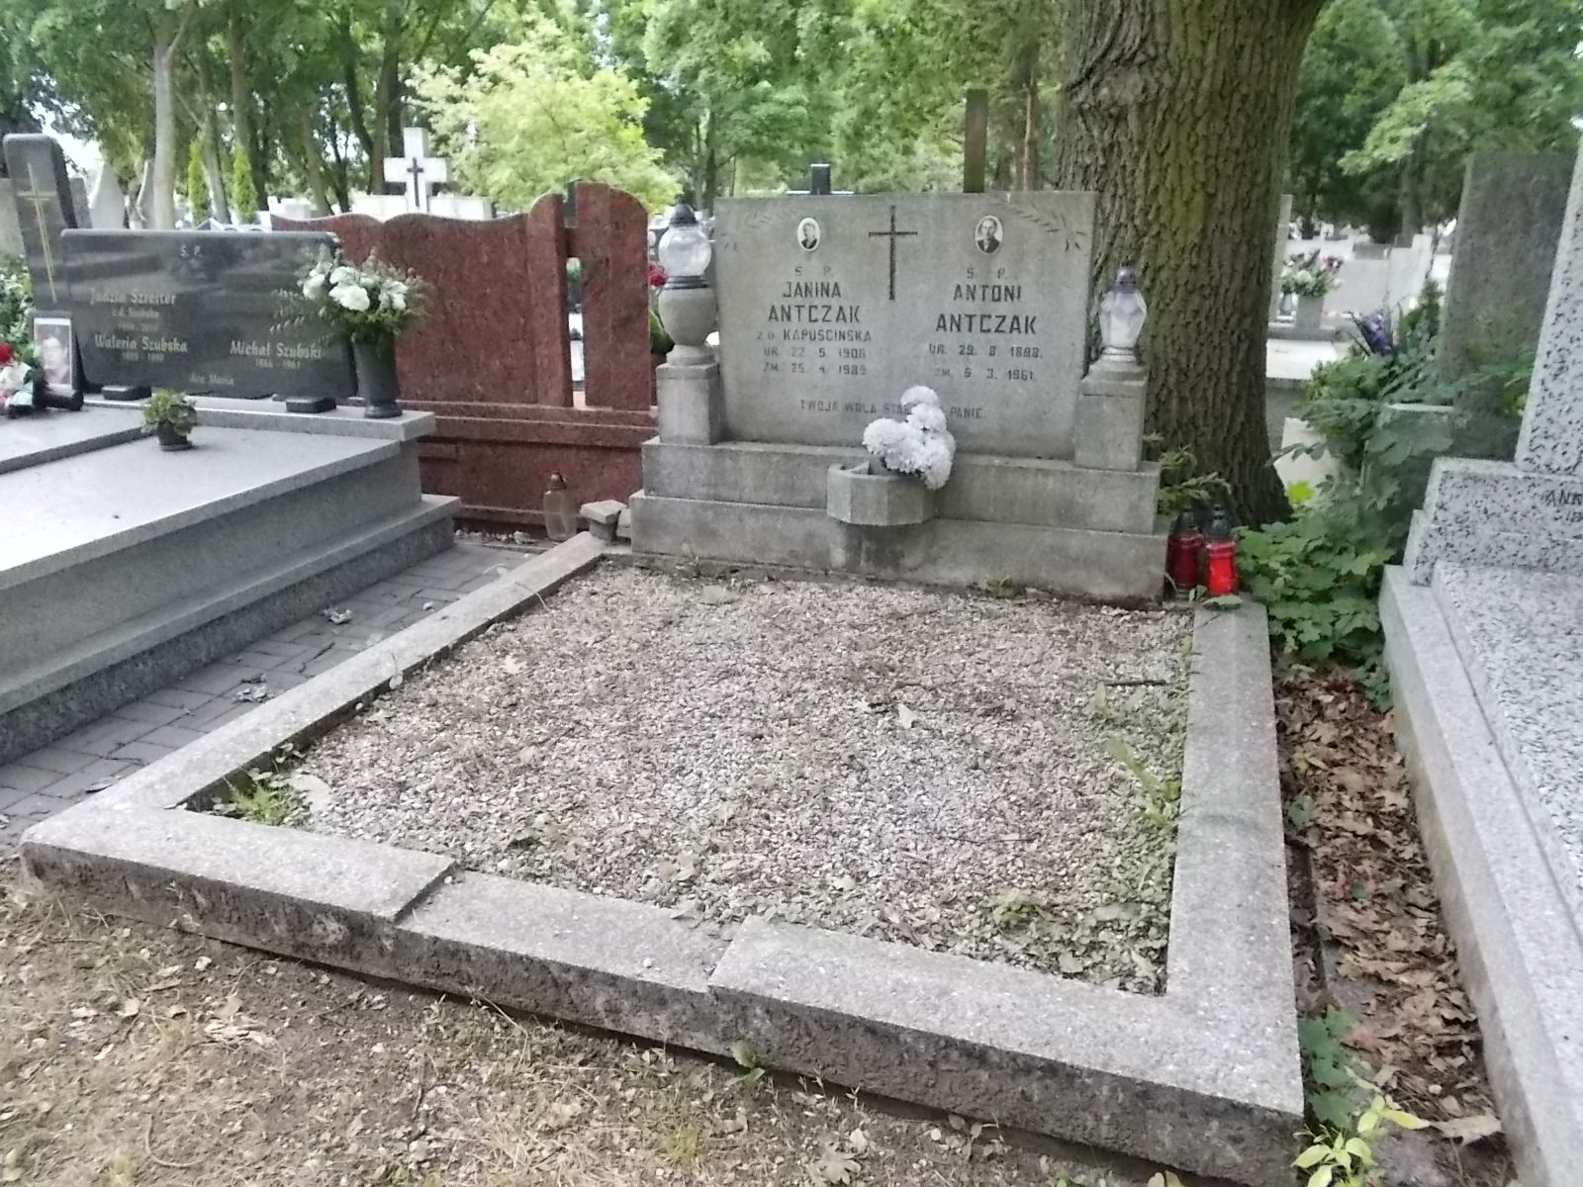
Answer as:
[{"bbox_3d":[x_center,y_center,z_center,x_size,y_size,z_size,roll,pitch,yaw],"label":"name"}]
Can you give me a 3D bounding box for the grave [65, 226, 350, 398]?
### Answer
[{"bbox_3d":[-2.449,-1.172,4.990,1.430,0.640,0.080,6,18,20],"label":"grave"}]

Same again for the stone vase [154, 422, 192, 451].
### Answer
[{"bbox_3d":[-2.373,-0.611,4.563,0.125,0.100,0.125,6,21,19],"label":"stone vase"}]

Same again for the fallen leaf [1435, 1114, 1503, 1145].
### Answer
[{"bbox_3d":[1.036,0.815,1.817,0.100,0.030,0.060,6,21,19],"label":"fallen leaf"}]

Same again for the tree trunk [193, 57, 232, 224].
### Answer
[{"bbox_3d":[-10.189,-7.865,21.011,0.262,2.947,0.262,5,20,19],"label":"tree trunk"}]

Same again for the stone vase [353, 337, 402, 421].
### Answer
[{"bbox_3d":[-1.606,-0.846,4.622,0.156,0.315,0.156,5,20,19],"label":"stone vase"}]

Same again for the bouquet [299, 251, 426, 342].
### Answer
[{"bbox_3d":[-1.651,-1.139,4.567,0.480,0.340,0.420,6,21,19],"label":"bouquet"}]

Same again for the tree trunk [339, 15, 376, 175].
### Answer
[{"bbox_3d":[-7.634,-8.756,21.009,0.240,2.607,0.240,5,20,19],"label":"tree trunk"}]

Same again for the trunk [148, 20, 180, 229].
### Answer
[{"bbox_3d":[-8.843,-6.254,16.819,0.300,3.600,0.300,11,20,17],"label":"trunk"}]

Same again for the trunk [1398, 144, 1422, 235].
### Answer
[{"bbox_3d":[9.390,-5.993,18.003,0.281,1.459,0.281,5,20,19],"label":"trunk"}]

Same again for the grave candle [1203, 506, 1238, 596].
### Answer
[{"bbox_3d":[1.310,-0.126,3.618,0.089,0.268,0.089,1,18,20],"label":"grave candle"}]

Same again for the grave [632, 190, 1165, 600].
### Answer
[{"bbox_3d":[0.310,-0.667,3.936,1.865,1.240,0.400,6,21,19],"label":"grave"}]

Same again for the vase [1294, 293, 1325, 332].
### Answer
[{"bbox_3d":[3.351,-1.827,7.672,0.167,0.235,0.167,5,20,19],"label":"vase"}]

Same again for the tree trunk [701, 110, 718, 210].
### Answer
[{"bbox_3d":[-2.239,-11.739,32.897,0.260,2.950,0.260,6,21,19],"label":"tree trunk"}]

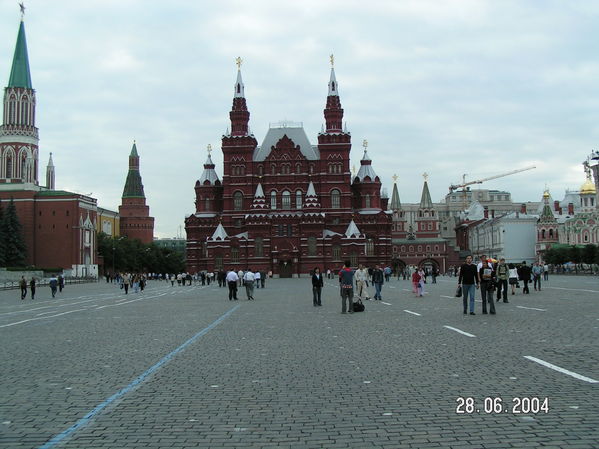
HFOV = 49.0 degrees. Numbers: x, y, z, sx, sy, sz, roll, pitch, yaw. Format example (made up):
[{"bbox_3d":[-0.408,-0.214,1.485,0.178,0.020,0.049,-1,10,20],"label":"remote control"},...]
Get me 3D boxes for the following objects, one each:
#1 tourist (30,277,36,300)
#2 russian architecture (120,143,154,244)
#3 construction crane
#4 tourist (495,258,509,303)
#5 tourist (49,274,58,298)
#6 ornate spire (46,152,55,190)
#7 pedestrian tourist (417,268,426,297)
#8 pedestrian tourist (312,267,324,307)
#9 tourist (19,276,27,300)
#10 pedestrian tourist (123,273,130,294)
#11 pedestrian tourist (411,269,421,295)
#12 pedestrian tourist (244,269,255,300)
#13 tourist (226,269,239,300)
[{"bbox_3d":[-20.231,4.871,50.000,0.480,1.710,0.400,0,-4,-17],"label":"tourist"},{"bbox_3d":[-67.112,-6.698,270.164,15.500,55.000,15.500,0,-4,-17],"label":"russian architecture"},{"bbox_3d":[103.074,-1.596,355.244,3.000,58.084,78.765,0,-4,-18],"label":"construction crane"},{"bbox_3d":[8.110,2.251,26.148,0.550,1.760,0.500,-2,-4,6],"label":"tourist"},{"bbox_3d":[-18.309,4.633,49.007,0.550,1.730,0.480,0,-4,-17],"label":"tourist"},{"bbox_3d":[-65.799,-14.028,174.000,2.300,10.000,2.300,0,-4,-6],"label":"ornate spire"},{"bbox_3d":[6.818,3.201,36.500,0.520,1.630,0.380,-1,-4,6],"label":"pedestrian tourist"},{"bbox_3d":[0.784,2.698,28.313,0.500,1.660,0.340,-1,-4,0],"label":"pedestrian tourist"},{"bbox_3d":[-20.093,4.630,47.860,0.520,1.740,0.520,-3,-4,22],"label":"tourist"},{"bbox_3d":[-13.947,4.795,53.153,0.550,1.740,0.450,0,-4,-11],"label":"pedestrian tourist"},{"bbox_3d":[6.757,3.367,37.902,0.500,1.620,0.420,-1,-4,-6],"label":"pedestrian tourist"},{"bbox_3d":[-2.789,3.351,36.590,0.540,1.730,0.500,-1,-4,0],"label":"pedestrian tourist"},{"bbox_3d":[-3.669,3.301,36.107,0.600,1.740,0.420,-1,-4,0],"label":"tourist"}]

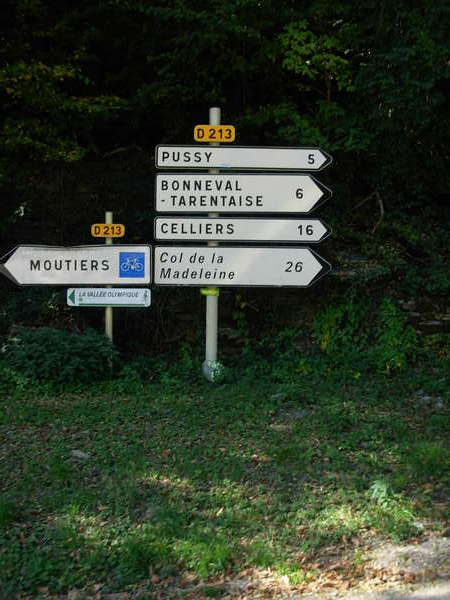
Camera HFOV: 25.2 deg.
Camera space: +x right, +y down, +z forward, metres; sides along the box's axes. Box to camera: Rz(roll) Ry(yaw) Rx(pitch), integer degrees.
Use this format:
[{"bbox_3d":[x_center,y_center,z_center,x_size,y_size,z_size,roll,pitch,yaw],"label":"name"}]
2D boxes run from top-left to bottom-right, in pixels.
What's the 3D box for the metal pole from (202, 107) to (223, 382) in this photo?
[{"bbox_3d":[-0.128,-0.596,10.800,0.116,2.944,0.116,1,2,0],"label":"metal pole"}]

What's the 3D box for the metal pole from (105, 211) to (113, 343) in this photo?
[{"bbox_3d":[-1.184,-0.107,10.250,0.063,1.611,0.063,0,2,0],"label":"metal pole"}]

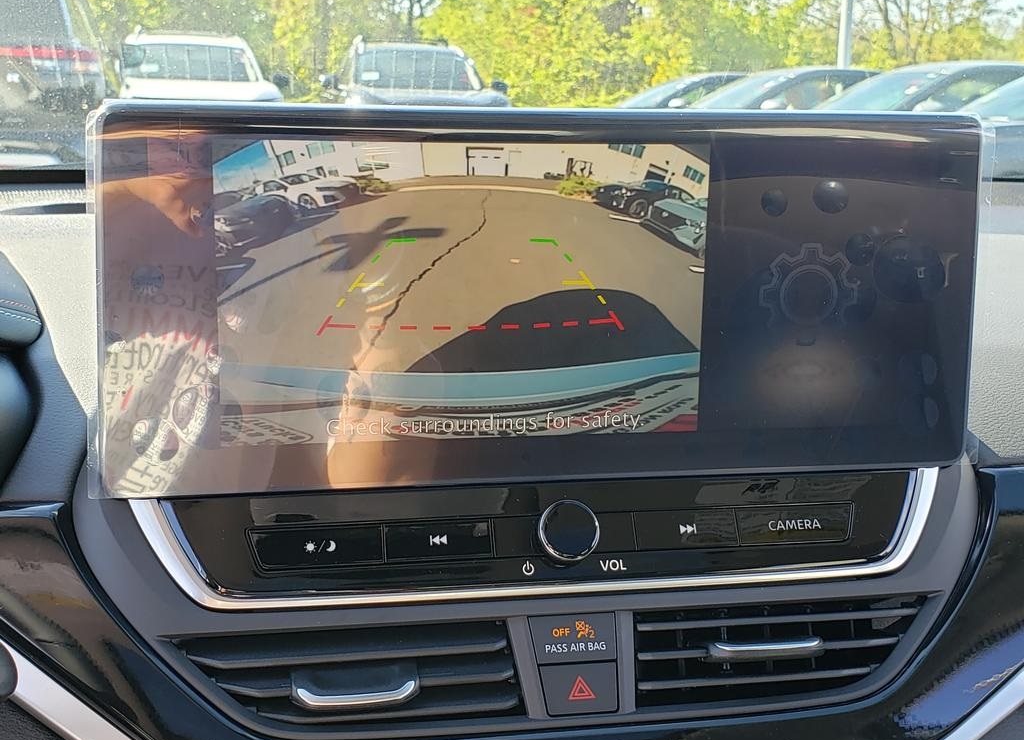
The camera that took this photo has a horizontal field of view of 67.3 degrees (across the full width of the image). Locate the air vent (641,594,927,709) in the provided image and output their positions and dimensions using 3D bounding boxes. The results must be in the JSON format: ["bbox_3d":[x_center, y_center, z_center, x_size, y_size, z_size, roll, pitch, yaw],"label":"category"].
[{"bbox_3d":[0.104,0.109,0.295,0.120,0.025,0.035,-1,63,-7],"label":"air vent"}]

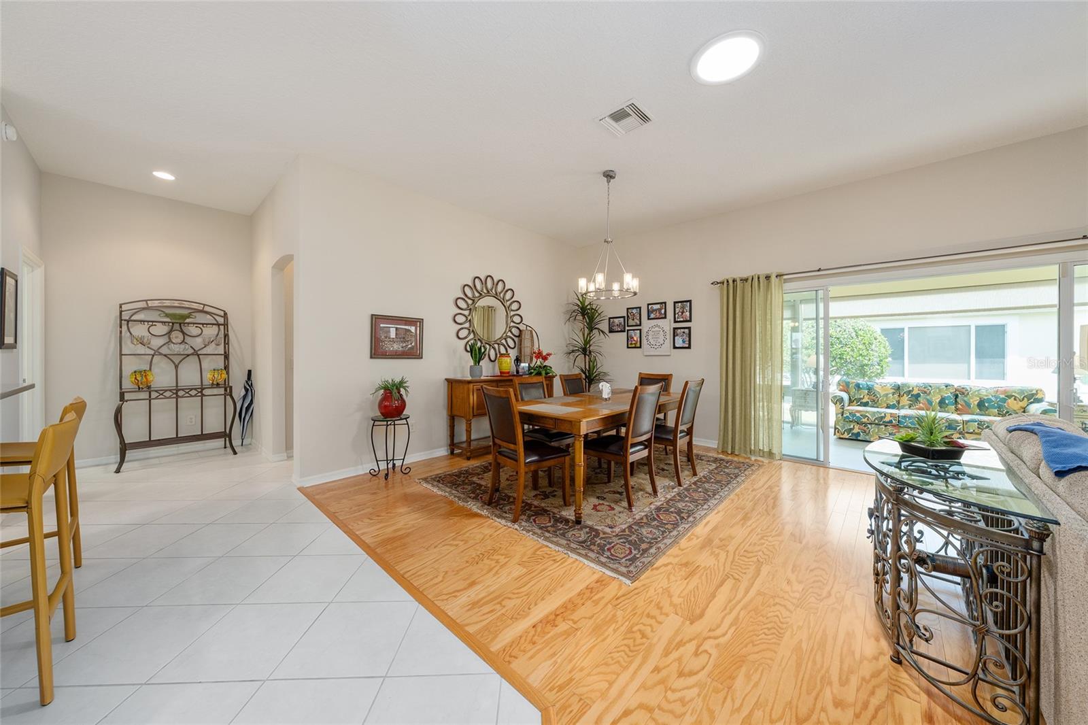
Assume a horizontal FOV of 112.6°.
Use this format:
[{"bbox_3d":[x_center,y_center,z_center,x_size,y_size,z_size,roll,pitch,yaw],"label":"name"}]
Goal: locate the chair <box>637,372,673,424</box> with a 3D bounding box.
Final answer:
[{"bbox_3d":[1.320,0.651,4.708,0.560,0.955,0.470,0,1,-42],"label":"chair"}]

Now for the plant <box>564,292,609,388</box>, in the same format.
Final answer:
[{"bbox_3d":[0.690,0.007,5.850,0.680,2.240,0.680,0,0,0],"label":"plant"}]

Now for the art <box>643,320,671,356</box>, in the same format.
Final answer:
[{"bbox_3d":[1.665,-0.360,5.361,0.415,0.520,0.030,1,1,42],"label":"art"}]

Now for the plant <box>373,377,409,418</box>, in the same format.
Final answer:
[{"bbox_3d":[-1.535,0.349,3.636,0.360,0.405,0.360,1,1,41],"label":"plant"}]

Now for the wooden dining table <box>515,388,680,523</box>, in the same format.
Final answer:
[{"bbox_3d":[0.657,0.761,3.752,1.060,0.740,2.400,1,1,42],"label":"wooden dining table"}]

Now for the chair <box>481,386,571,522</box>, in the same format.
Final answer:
[{"bbox_3d":[-0.149,0.651,2.893,0.580,0.970,0.470,0,1,-40],"label":"chair"}]

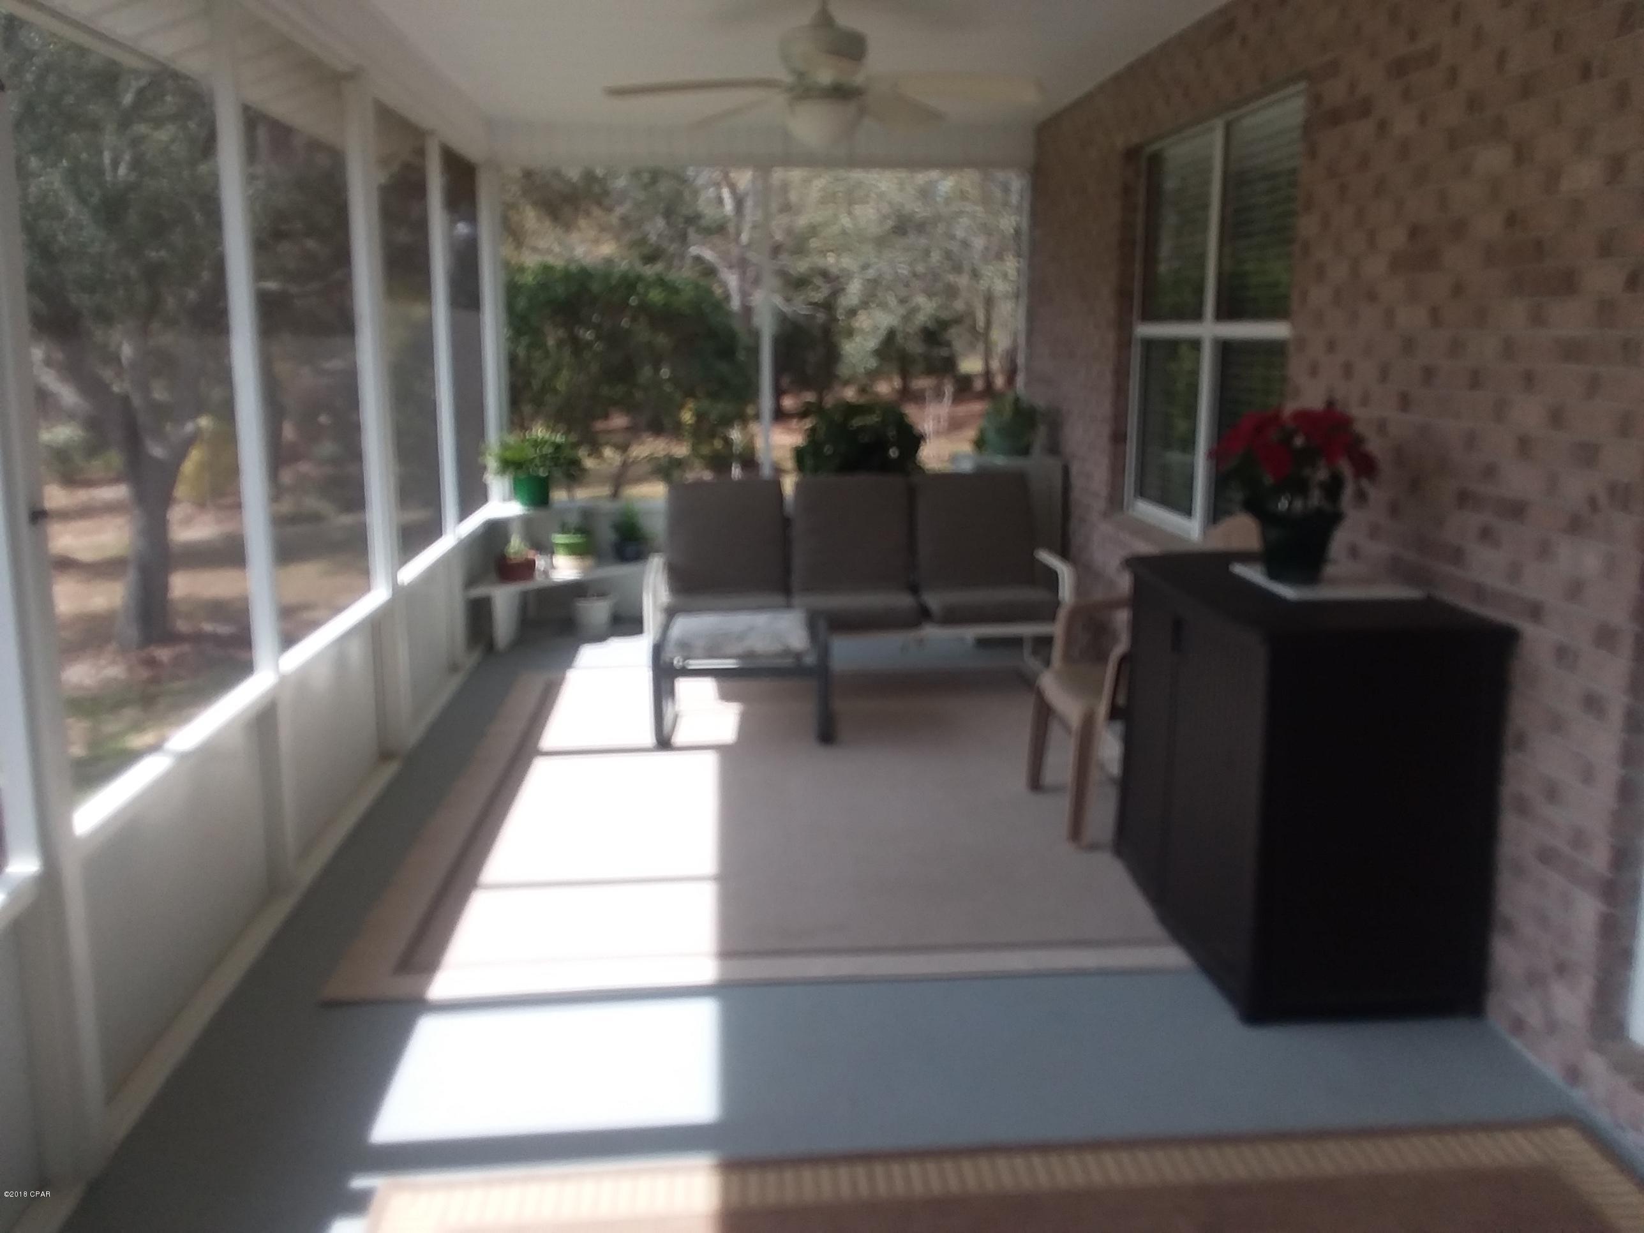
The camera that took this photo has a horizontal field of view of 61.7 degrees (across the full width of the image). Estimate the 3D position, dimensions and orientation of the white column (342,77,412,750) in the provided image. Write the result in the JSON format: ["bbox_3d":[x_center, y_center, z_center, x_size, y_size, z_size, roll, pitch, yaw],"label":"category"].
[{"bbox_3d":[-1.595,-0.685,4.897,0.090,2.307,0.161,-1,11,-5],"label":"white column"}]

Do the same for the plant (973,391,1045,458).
[{"bbox_3d":[0.921,-0.946,6.788,0.342,0.320,0.342,-1,11,-5],"label":"plant"}]

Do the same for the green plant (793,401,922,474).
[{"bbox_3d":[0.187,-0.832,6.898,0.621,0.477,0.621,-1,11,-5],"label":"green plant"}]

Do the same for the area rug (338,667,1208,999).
[{"bbox_3d":[-0.065,0.554,4.781,2.414,0.010,3.119,-1,11,-4],"label":"area rug"}]

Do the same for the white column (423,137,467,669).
[{"bbox_3d":[-1.712,-0.953,6.237,0.088,2.336,0.117,-1,11,-5],"label":"white column"}]

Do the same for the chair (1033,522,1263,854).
[{"bbox_3d":[1.020,0.166,4.324,0.606,0.944,0.596,-1,11,-4],"label":"chair"}]

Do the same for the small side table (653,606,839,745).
[{"bbox_3d":[-0.310,0.229,5.423,0.646,0.397,0.646,-1,11,-4],"label":"small side table"}]

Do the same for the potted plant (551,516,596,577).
[{"bbox_3d":[-1.259,-0.357,6.958,0.213,0.301,0.213,-1,11,-5],"label":"potted plant"}]

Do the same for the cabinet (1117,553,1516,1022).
[{"bbox_3d":[1.163,0.360,3.500,0.543,0.887,1.053,-1,11,-4],"label":"cabinet"}]

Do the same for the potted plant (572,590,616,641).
[{"bbox_3d":[-1.168,-0.027,7.126,0.218,0.233,0.218,-1,11,-4],"label":"potted plant"}]

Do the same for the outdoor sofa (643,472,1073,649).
[{"bbox_3d":[0.107,-0.125,5.954,1.737,0.891,0.905,-2,11,-9],"label":"outdoor sofa"}]

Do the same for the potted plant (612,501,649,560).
[{"bbox_3d":[-1.007,-0.446,7.246,0.197,0.313,0.197,-1,11,-5],"label":"potted plant"}]

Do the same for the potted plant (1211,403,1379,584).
[{"bbox_3d":[1.168,-0.312,3.447,0.397,0.437,0.397,-1,11,-4],"label":"potted plant"}]

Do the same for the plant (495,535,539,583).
[{"bbox_3d":[-1.497,-0.296,6.796,0.209,0.218,0.209,-1,11,-4],"label":"plant"}]

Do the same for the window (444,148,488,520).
[{"bbox_3d":[-1.760,-1.381,6.792,0.066,1.694,1.022,-1,11,-5],"label":"window"}]

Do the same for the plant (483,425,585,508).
[{"bbox_3d":[-1.479,-0.772,7.083,0.489,0.419,0.465,-1,11,-5],"label":"plant"}]

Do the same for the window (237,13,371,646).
[{"bbox_3d":[-1.484,-0.802,3.993,0.060,1.639,0.924,-1,11,-4],"label":"window"}]

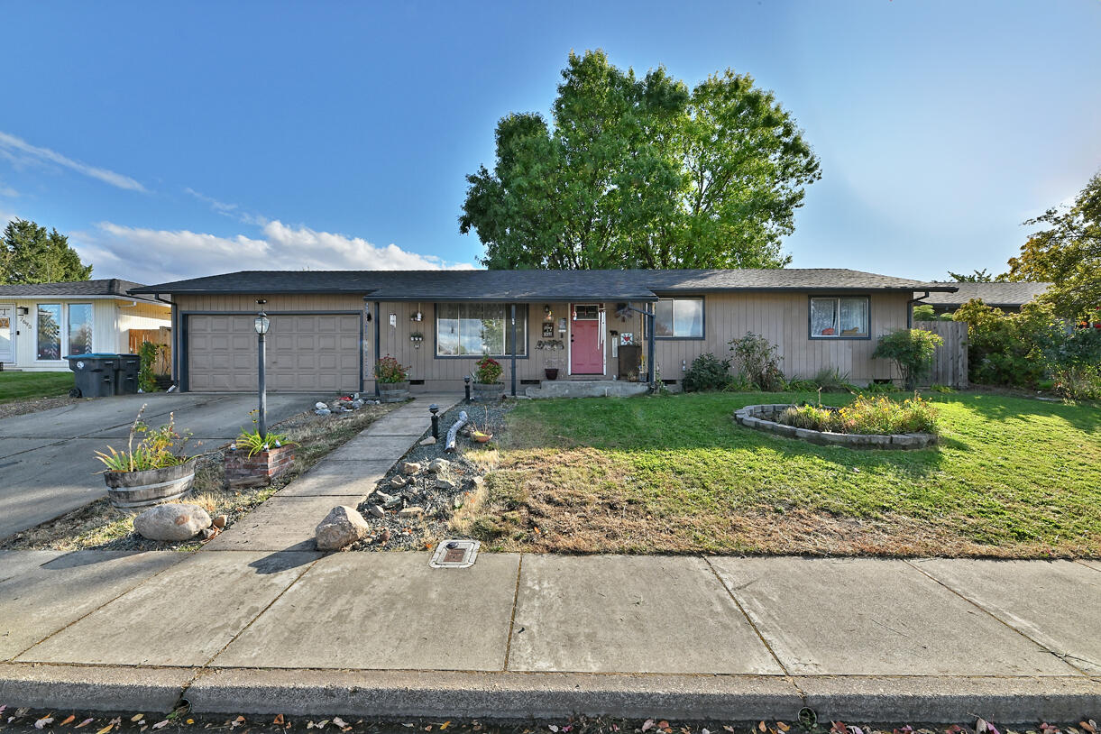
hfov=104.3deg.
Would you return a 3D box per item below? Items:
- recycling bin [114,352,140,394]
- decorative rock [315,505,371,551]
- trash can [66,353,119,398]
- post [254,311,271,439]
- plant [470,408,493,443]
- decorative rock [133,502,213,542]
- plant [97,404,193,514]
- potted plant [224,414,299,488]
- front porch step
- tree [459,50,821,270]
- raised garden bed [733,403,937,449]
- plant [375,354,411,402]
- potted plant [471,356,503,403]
[{"bbox_3d":[-11.730,0.190,11.550,0.780,1.120,0.650,0,0,-9],"label":"recycling bin"},{"bbox_3d":[-1.870,1.420,3.860,0.450,0.330,0.390,0,0,-24],"label":"decorative rock"},{"bbox_3d":[-11.650,0.210,10.920,0.860,1.090,0.670,0,0,-7],"label":"trash can"},{"bbox_3d":[-3.305,0.142,4.920,0.150,1.580,0.150,0,0,1],"label":"post"},{"bbox_3d":[-1.080,0.890,6.680,0.350,0.550,0.340,0,0,0],"label":"plant"},{"bbox_3d":[-3.470,1.420,3.950,0.550,0.320,0.420,0,0,-30],"label":"decorative rock"},{"bbox_3d":[-4.060,0.900,4.340,0.770,1.040,0.730,0,0,0],"label":"plant"},{"bbox_3d":[-3.290,0.920,4.930,0.540,0.815,0.520,0,0,1],"label":"potted plant"},{"bbox_3d":[0.895,0.570,11.050,2.950,0.375,1.350,0,0,1],"label":"front porch step"},{"bbox_3d":[4.900,-8.400,23.500,19.300,17.900,17.000,0,0,0],"label":"tree"},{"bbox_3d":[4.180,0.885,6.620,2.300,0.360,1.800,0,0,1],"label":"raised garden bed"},{"bbox_3d":[-3.480,0.243,9.500,0.700,1.045,0.690,0,0,1],"label":"plant"},{"bbox_3d":[-1.320,0.220,9.200,0.690,0.940,0.680,0,0,0],"label":"potted plant"}]

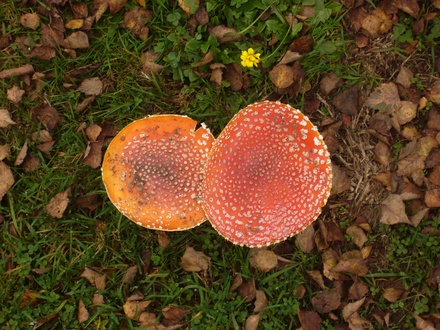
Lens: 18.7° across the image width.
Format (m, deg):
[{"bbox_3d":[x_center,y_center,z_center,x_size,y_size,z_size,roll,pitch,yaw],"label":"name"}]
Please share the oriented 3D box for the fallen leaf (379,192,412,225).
[{"bbox_3d":[0.209,0.052,1.583,0.038,0.011,0.038,0,83,0],"label":"fallen leaf"}]

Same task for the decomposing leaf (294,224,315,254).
[{"bbox_3d":[0.094,0.081,1.490,0.022,0.010,0.035,18,82,3],"label":"decomposing leaf"}]

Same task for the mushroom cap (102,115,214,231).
[{"bbox_3d":[-0.065,0.014,1.457,0.124,0.110,0.124,0,81,0],"label":"mushroom cap"}]

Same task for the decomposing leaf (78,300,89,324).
[{"bbox_3d":[-0.159,0.172,1.553,0.013,0.010,0.029,-6,81,-1],"label":"decomposing leaf"}]

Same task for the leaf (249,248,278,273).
[{"bbox_3d":[0.048,0.106,1.486,0.033,0.008,0.027,15,82,2],"label":"leaf"}]

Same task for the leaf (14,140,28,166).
[{"bbox_3d":[-0.236,-0.014,1.590,0.012,0.014,0.032,25,81,4],"label":"leaf"}]

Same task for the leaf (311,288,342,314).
[{"bbox_3d":[0.123,0.159,1.555,0.035,0.010,0.028,-29,82,-4],"label":"leaf"}]

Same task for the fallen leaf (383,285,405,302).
[{"bbox_3d":[0.204,0.152,1.567,0.026,0.012,0.020,0,80,0],"label":"fallen leaf"}]

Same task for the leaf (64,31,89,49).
[{"bbox_3d":[-0.173,-0.151,1.608,0.029,0.010,0.022,-11,83,-1],"label":"leaf"}]

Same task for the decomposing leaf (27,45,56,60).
[{"bbox_3d":[-0.214,-0.135,1.606,0.033,0.010,0.018,6,83,1],"label":"decomposing leaf"}]

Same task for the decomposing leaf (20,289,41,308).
[{"bbox_3d":[-0.224,0.157,1.571,0.025,0.010,0.024,11,83,1],"label":"decomposing leaf"}]

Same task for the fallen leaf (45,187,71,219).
[{"bbox_3d":[-0.181,0.043,1.495,0.021,0.010,0.037,33,83,5],"label":"fallen leaf"}]

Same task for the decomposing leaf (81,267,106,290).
[{"bbox_3d":[-0.148,0.133,1.566,0.034,0.014,0.021,39,83,6],"label":"decomposing leaf"}]

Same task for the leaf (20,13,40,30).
[{"bbox_3d":[-0.229,-0.173,1.612,0.023,0.008,0.021,8,83,1],"label":"leaf"}]

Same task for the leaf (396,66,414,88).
[{"bbox_3d":[0.222,-0.105,1.597,0.019,0.010,0.028,-14,81,-2],"label":"leaf"}]

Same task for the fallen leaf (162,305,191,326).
[{"bbox_3d":[-0.048,0.167,1.477,0.031,0.012,0.022,0,81,0],"label":"fallen leaf"}]

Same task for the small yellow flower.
[{"bbox_3d":[0.036,-0.126,1.581,0.024,0.012,0.024,0,80,0],"label":"small yellow flower"}]

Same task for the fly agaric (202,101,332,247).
[{"bbox_3d":[0.053,0.017,1.522,0.146,0.145,0.162,0,80,0],"label":"fly agaric"}]

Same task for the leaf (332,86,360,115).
[{"bbox_3d":[0.152,-0.077,1.599,0.032,0.010,0.032,-16,83,-2],"label":"leaf"}]

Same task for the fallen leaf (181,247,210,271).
[{"bbox_3d":[-0.029,0.111,1.569,0.034,0.012,0.028,29,82,5],"label":"fallen leaf"}]

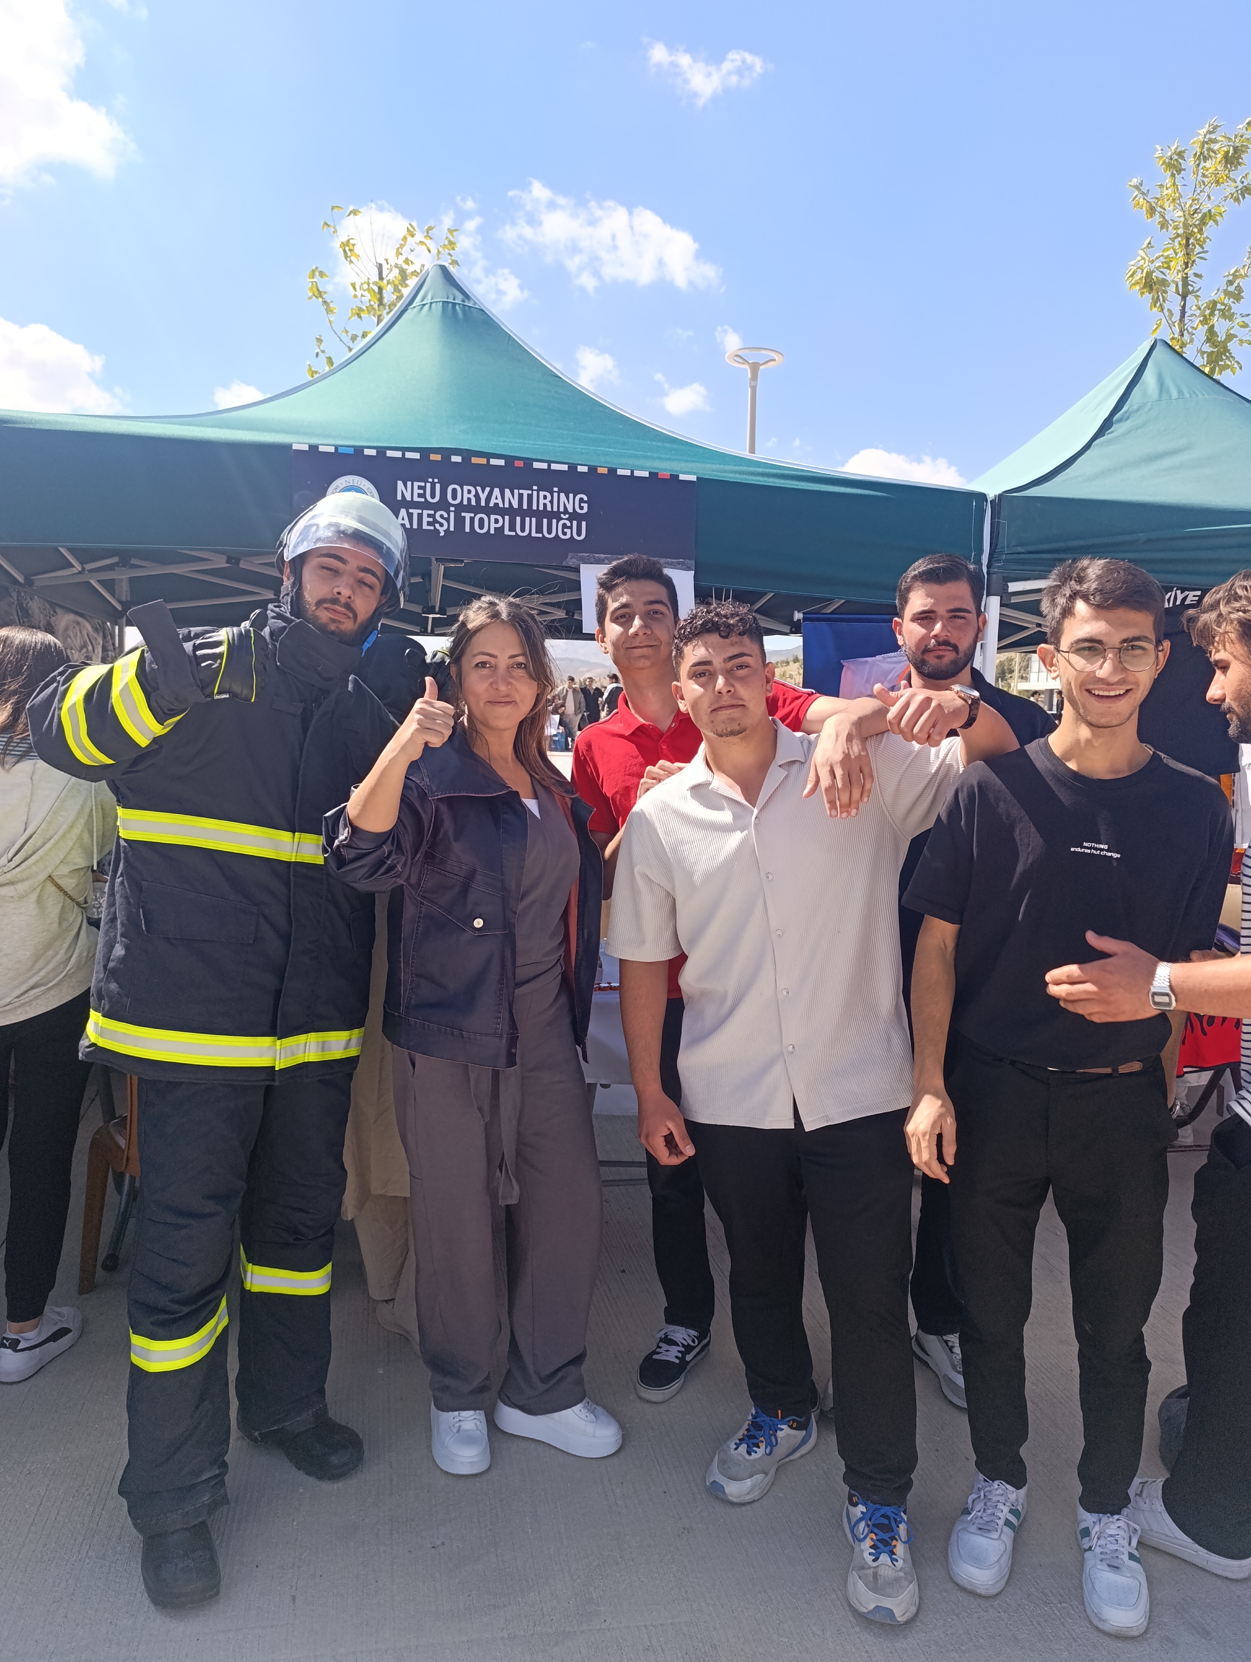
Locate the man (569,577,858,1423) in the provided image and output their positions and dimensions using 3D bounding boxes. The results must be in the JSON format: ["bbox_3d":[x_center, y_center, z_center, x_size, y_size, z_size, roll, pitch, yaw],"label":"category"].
[{"bbox_3d":[0.193,0.349,2.403,0.620,1.820,0.480,2,6,6],"label":"man"}]

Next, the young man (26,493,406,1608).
[{"bbox_3d":[-0.732,0.355,2.004,0.700,1.860,0.540,-2,7,-25],"label":"young man"}]

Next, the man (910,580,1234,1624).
[{"bbox_3d":[0.741,0.442,1.889,0.520,1.770,0.350,3,7,17],"label":"man"}]

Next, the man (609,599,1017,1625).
[{"bbox_3d":[0.306,0.453,2.032,0.660,1.700,0.500,3,7,13],"label":"man"}]

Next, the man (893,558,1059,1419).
[{"bbox_3d":[0.713,0.341,2.472,0.500,1.840,0.340,2,6,7],"label":"man"}]

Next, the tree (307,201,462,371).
[{"bbox_3d":[-1.617,-1.667,7.364,1.200,4.650,1.200,1,6,0],"label":"tree"}]

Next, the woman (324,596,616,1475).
[{"bbox_3d":[-0.309,0.425,2.171,0.550,1.700,0.420,-1,7,-22],"label":"woman"}]

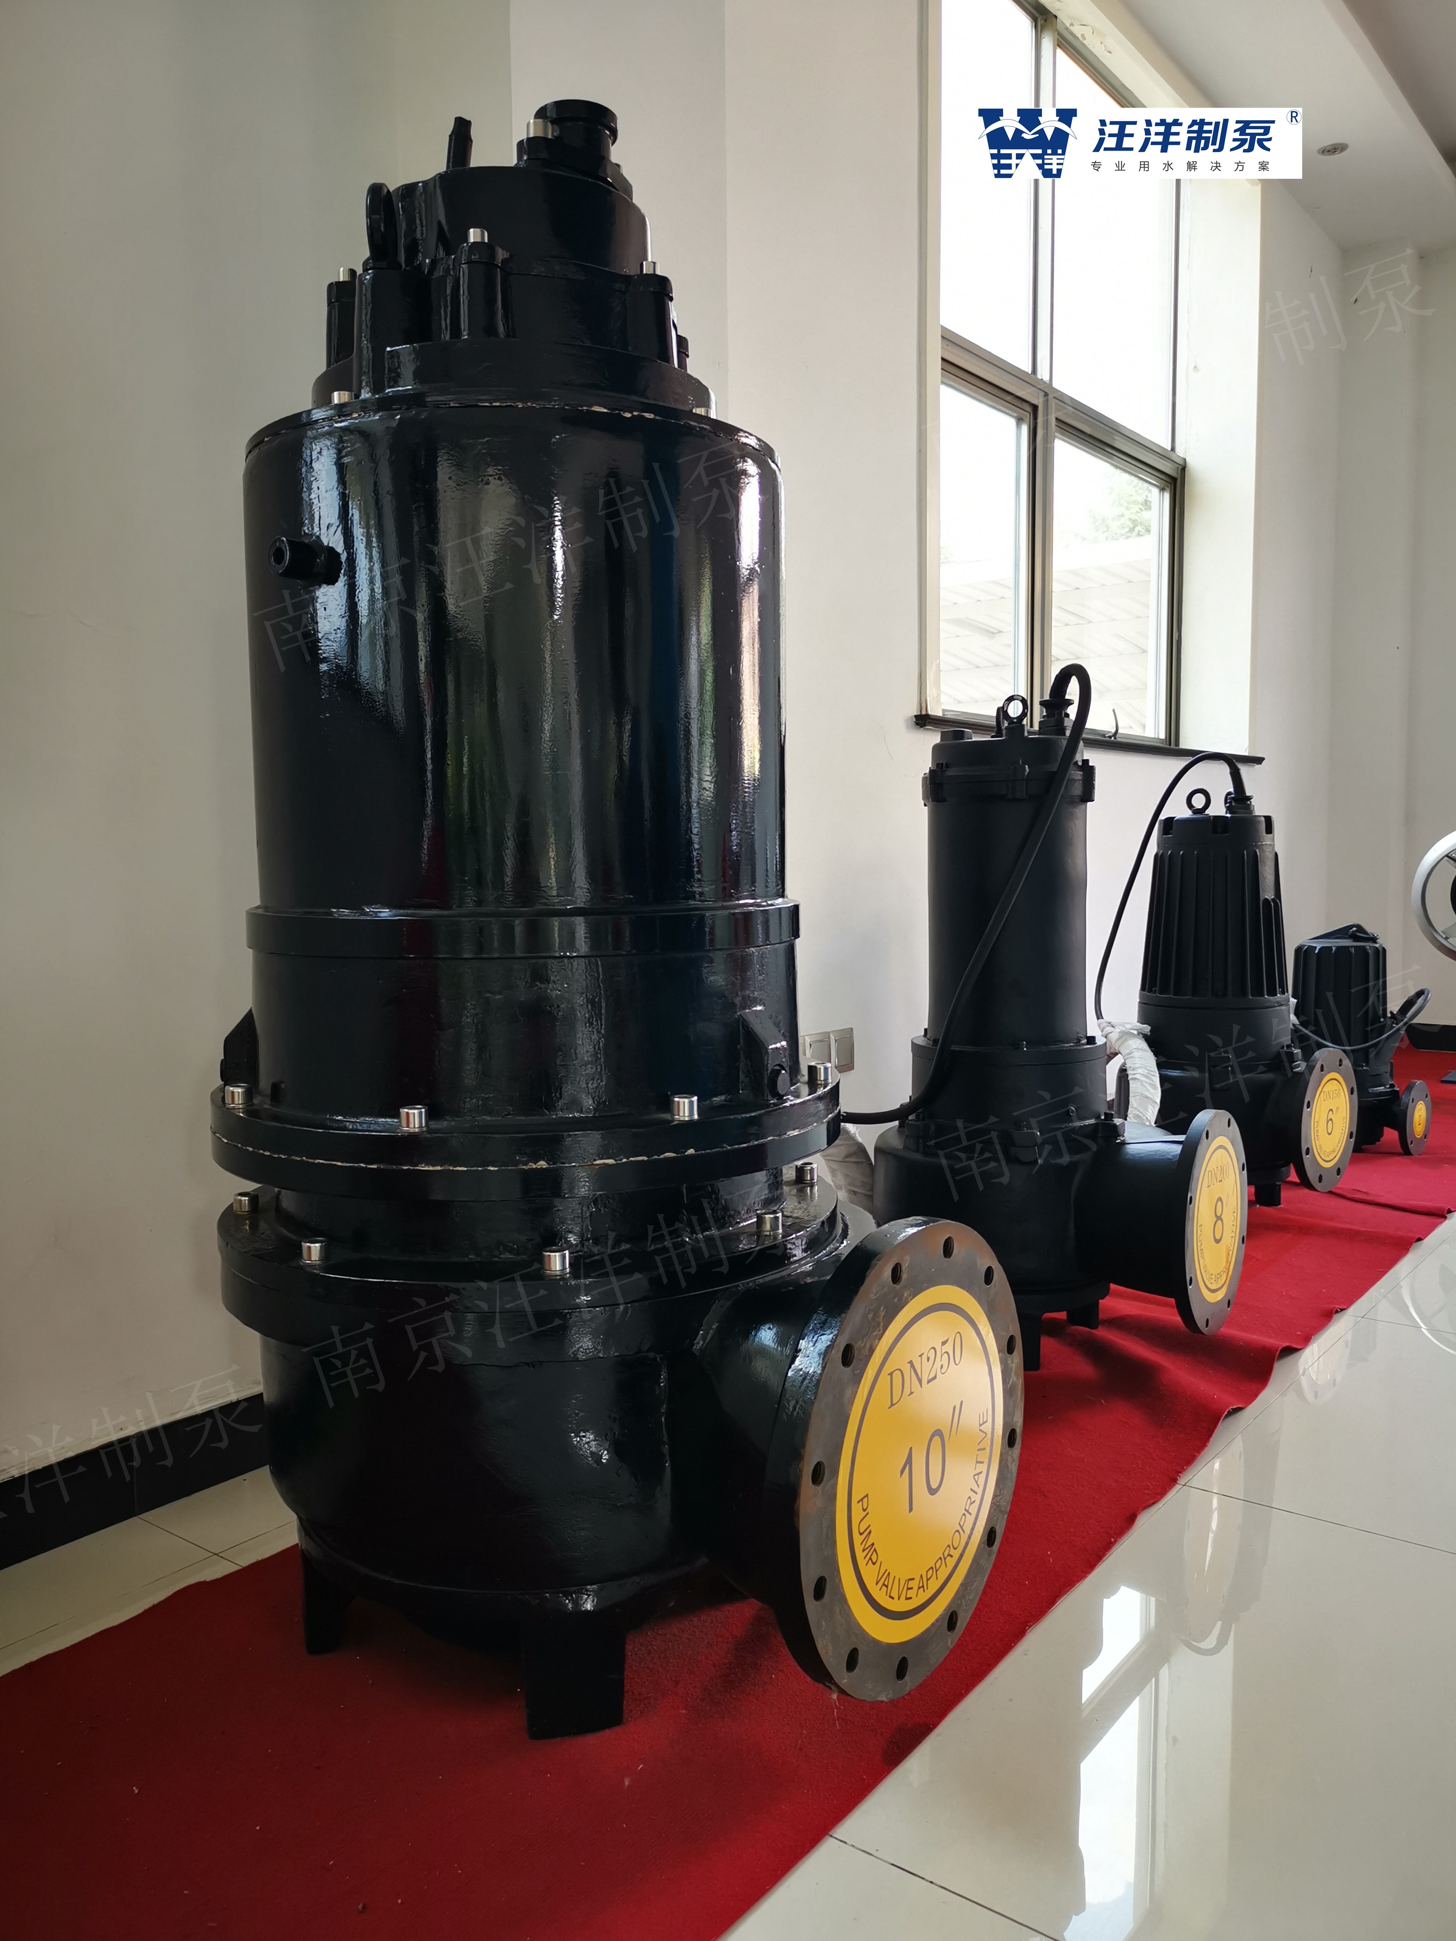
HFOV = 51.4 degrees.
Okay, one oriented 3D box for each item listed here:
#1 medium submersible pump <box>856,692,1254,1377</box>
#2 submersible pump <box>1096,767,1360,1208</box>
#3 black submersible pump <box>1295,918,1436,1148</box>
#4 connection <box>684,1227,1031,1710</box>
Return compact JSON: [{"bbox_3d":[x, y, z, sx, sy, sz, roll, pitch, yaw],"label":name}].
[{"bbox_3d":[0.488,0.057,2.330,0.540,1.045,0.420,2,5,34],"label":"medium submersible pump"},{"bbox_3d":[1.035,0.041,3.159,0.455,0.915,0.410,3,6,43],"label":"submersible pump"},{"bbox_3d":[1.569,0.172,3.803,0.330,0.570,0.280,3,6,42],"label":"black submersible pump"},{"bbox_3d":[0.087,0.408,1.344,0.200,0.395,0.395,3,5,36],"label":"connection"}]

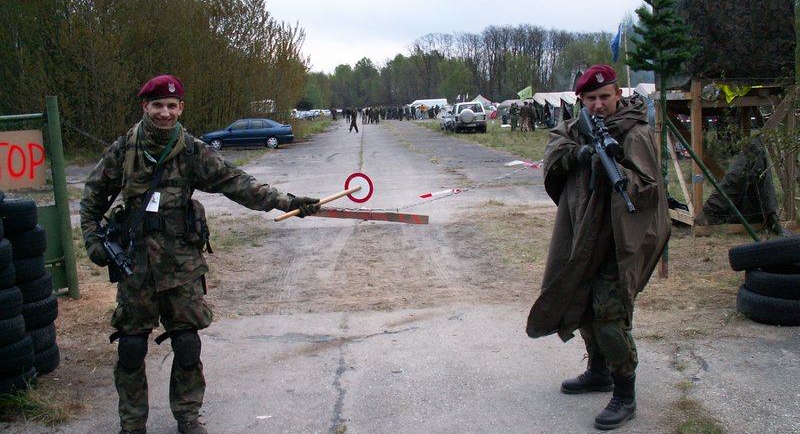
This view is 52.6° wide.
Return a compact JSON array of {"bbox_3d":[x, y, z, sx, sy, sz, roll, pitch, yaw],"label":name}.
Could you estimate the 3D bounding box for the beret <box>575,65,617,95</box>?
[{"bbox_3d":[1.014,-0.702,4.196,0.215,0.145,0.250,1,8,18],"label":"beret"}]

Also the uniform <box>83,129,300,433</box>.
[{"bbox_3d":[-1.037,0.319,4.004,1.030,1.500,0.430,-3,8,-9],"label":"uniform"}]

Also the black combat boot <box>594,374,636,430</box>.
[{"bbox_3d":[1.137,0.947,4.234,0.115,0.220,0.305,4,10,37],"label":"black combat boot"}]

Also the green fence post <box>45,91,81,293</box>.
[{"bbox_3d":[-3.015,-0.165,7.260,0.105,1.817,0.105,-5,8,-11],"label":"green fence post"}]

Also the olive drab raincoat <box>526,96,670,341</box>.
[{"bbox_3d":[1.063,0.002,4.290,0.730,1.250,0.550,2,8,21],"label":"olive drab raincoat"}]

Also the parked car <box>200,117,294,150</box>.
[{"bbox_3d":[-6.938,-3.785,36.800,4.150,1.410,1.660,-2,8,-5],"label":"parked car"}]

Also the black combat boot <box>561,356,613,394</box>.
[{"bbox_3d":[1.096,0.888,4.676,0.305,0.220,0.115,-3,8,-8],"label":"black combat boot"}]

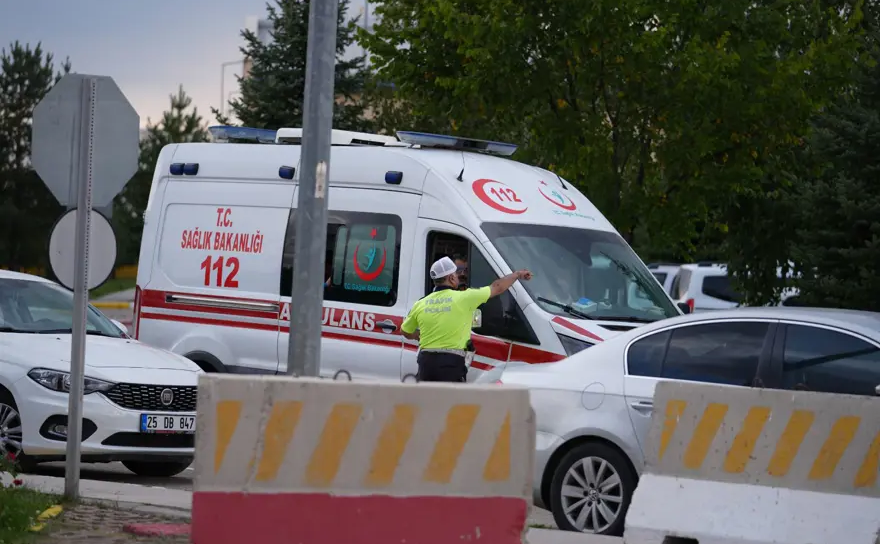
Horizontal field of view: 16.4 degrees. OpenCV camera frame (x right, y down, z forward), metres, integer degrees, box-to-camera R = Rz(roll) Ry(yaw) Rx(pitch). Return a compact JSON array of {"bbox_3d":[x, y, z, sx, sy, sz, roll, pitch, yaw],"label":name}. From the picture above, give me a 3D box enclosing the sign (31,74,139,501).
[{"bbox_3d":[-2.083,0.093,17.700,0.770,2.470,0.100,2,0,-41],"label":"sign"}]

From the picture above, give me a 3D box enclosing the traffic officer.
[{"bbox_3d":[0.201,0.764,23.200,0.860,1.760,0.500,3,0,27],"label":"traffic officer"}]

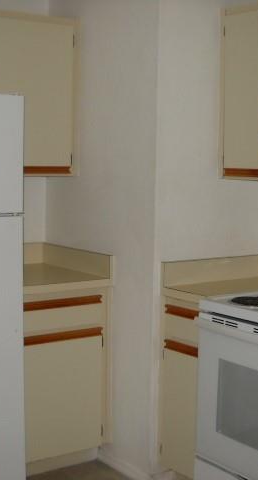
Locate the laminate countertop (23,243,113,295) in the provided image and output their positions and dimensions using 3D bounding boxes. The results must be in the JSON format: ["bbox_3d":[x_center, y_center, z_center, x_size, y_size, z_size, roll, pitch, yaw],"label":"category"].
[{"bbox_3d":[-0.464,0.131,3.645,0.509,0.143,0.628,-3,7,-36],"label":"laminate countertop"}]

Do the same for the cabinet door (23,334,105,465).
[{"bbox_3d":[-0.320,0.725,3.550,0.460,0.588,0.030,-4,7,-36],"label":"cabinet door"}]

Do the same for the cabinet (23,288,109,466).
[{"bbox_3d":[-0.472,0.594,3.696,0.509,0.791,0.623,-3,7,-36],"label":"cabinet"}]

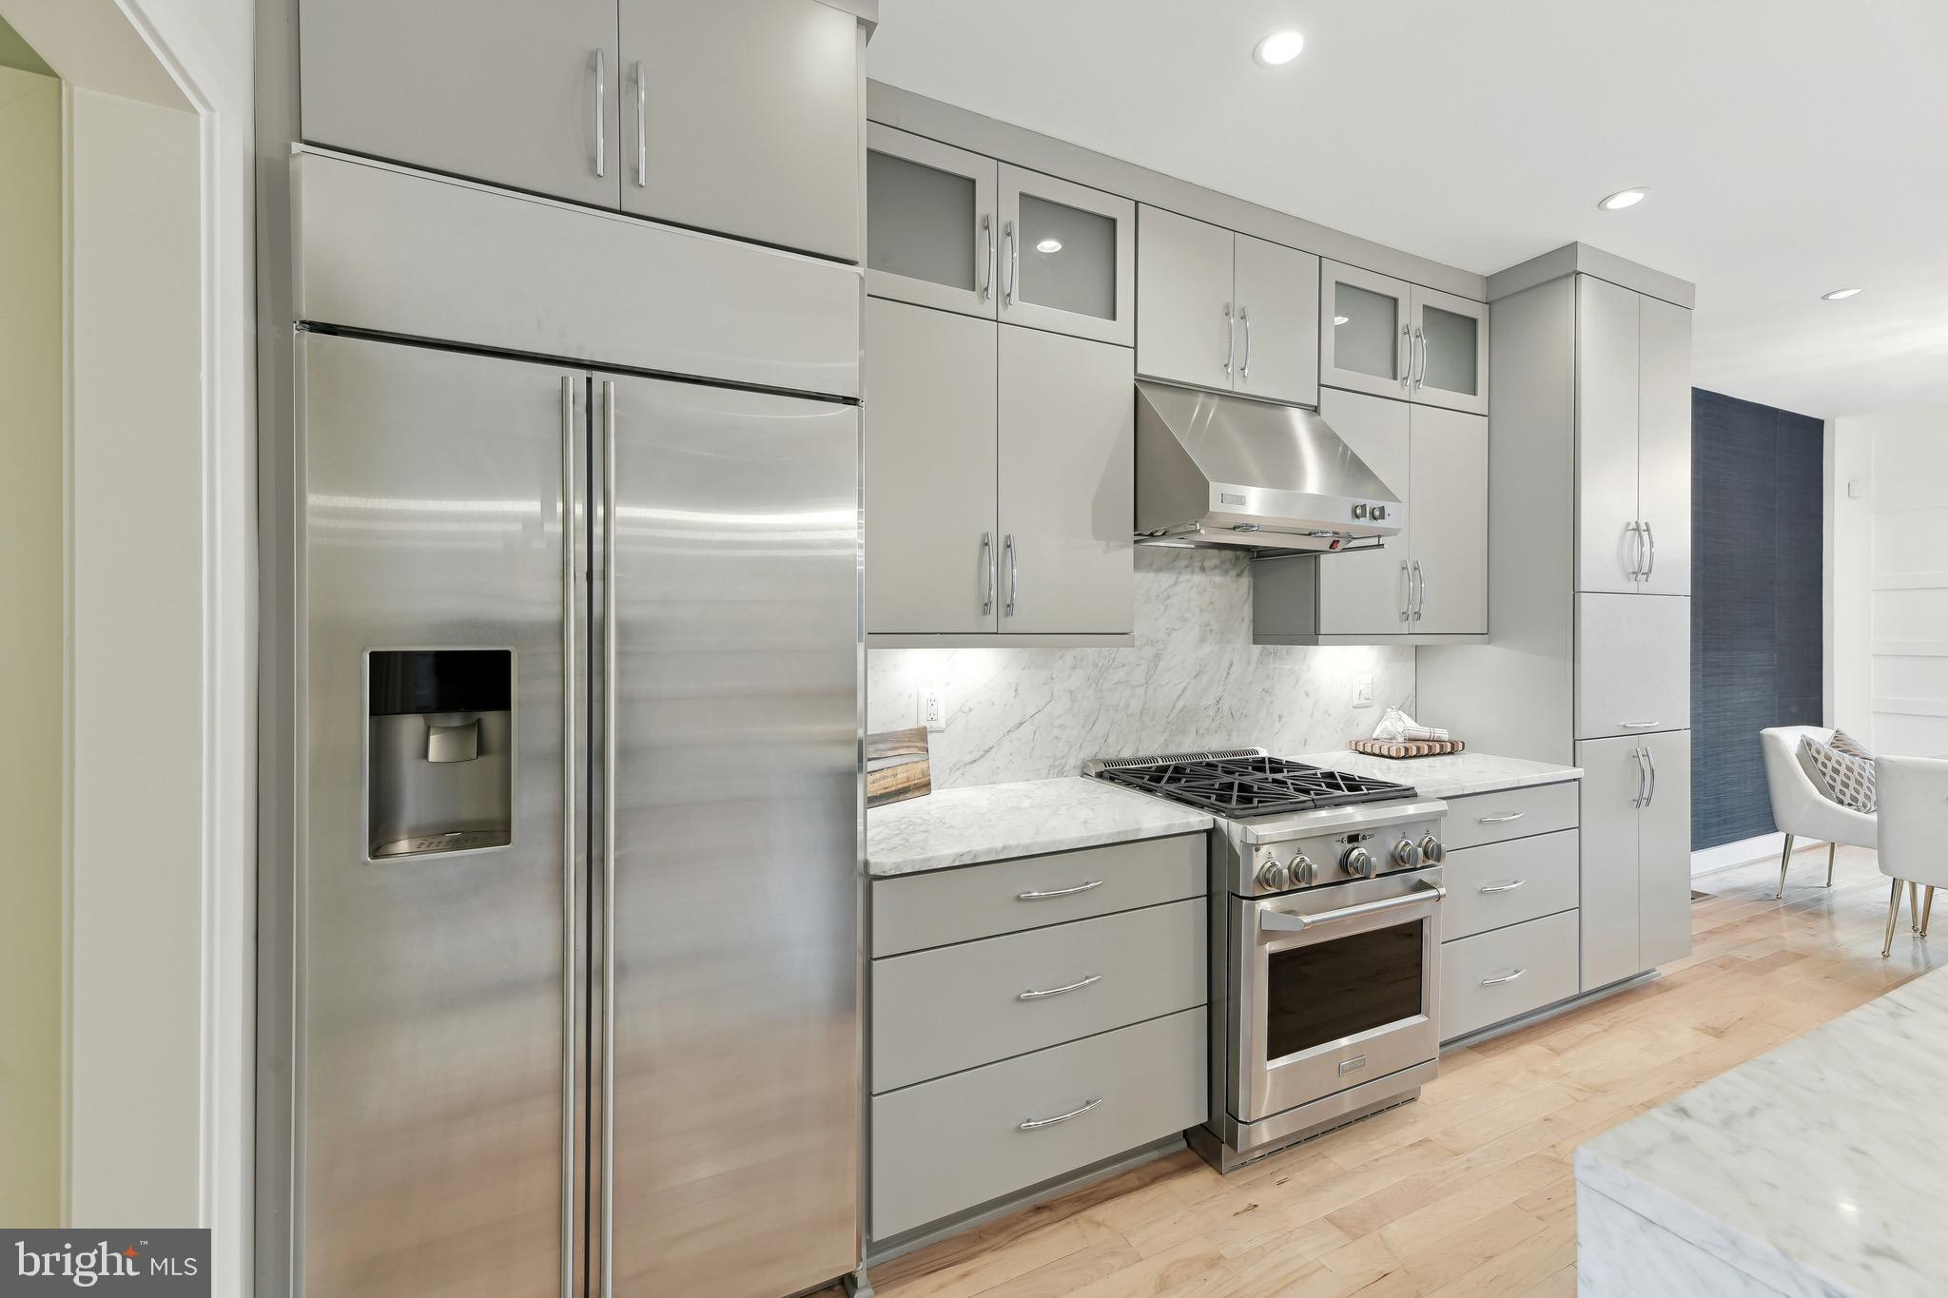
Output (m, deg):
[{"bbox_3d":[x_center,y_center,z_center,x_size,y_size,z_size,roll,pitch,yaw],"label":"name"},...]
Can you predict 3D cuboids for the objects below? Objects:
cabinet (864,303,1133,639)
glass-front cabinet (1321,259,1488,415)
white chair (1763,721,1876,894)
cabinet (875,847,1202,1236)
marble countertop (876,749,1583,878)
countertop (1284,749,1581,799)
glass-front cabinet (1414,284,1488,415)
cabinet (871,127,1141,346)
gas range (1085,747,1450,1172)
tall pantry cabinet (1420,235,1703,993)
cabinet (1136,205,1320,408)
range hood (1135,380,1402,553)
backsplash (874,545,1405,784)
[{"bbox_3d":[0.002,-0.452,2.190,0.906,0.867,0.308,0,1,-25],"label":"cabinet"},{"bbox_3d":[1.516,-1.112,2.883,0.909,0.429,0.308,0,1,-25],"label":"glass-front cabinet"},{"bbox_3d":[4.511,0.859,3.842,0.613,0.879,0.613,0,1,-25],"label":"white chair"},{"bbox_3d":[0.071,0.875,2.047,0.903,0.812,0.609,0,1,-25],"label":"cabinet"},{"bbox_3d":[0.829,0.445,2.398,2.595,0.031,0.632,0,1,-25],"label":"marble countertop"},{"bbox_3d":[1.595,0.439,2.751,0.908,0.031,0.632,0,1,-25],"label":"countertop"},{"bbox_3d":[1.724,-1.114,2.979,0.451,0.429,0.308,0,1,-25],"label":"glass-front cabinet"},{"bbox_3d":[0.004,-1.102,2.171,0.900,0.443,0.302,0,1,-25],"label":"cabinet"},{"bbox_3d":[0.879,0.861,2.326,0.763,0.967,0.770,0,1,-25],"label":"gas range"},{"bbox_3d":[2.356,-0.075,3.100,0.785,2.697,0.618,0,1,-25],"label":"tall pantry cabinet"},{"bbox_3d":[0.757,-1.069,2.534,0.760,0.503,0.308,0,1,-25],"label":"cabinet"},{"bbox_3d":[0.826,-0.565,2.396,0.761,0.469,0.596,0,1,-25],"label":"range hood"},{"bbox_3d":[0.708,0.029,2.677,2.559,0.782,0.026,0,1,-25],"label":"backsplash"}]

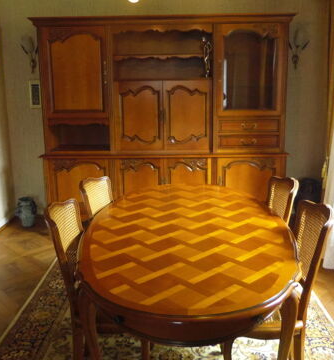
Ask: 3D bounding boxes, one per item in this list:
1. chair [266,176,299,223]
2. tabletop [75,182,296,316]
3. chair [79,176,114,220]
[{"bbox_3d":[0.473,0.456,2.454,0.530,0.950,0.470,-1,13,-3],"label":"chair"},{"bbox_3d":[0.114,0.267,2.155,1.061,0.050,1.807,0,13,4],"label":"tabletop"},{"bbox_3d":[-0.183,0.460,2.464,0.530,0.950,0.470,2,13,12],"label":"chair"}]

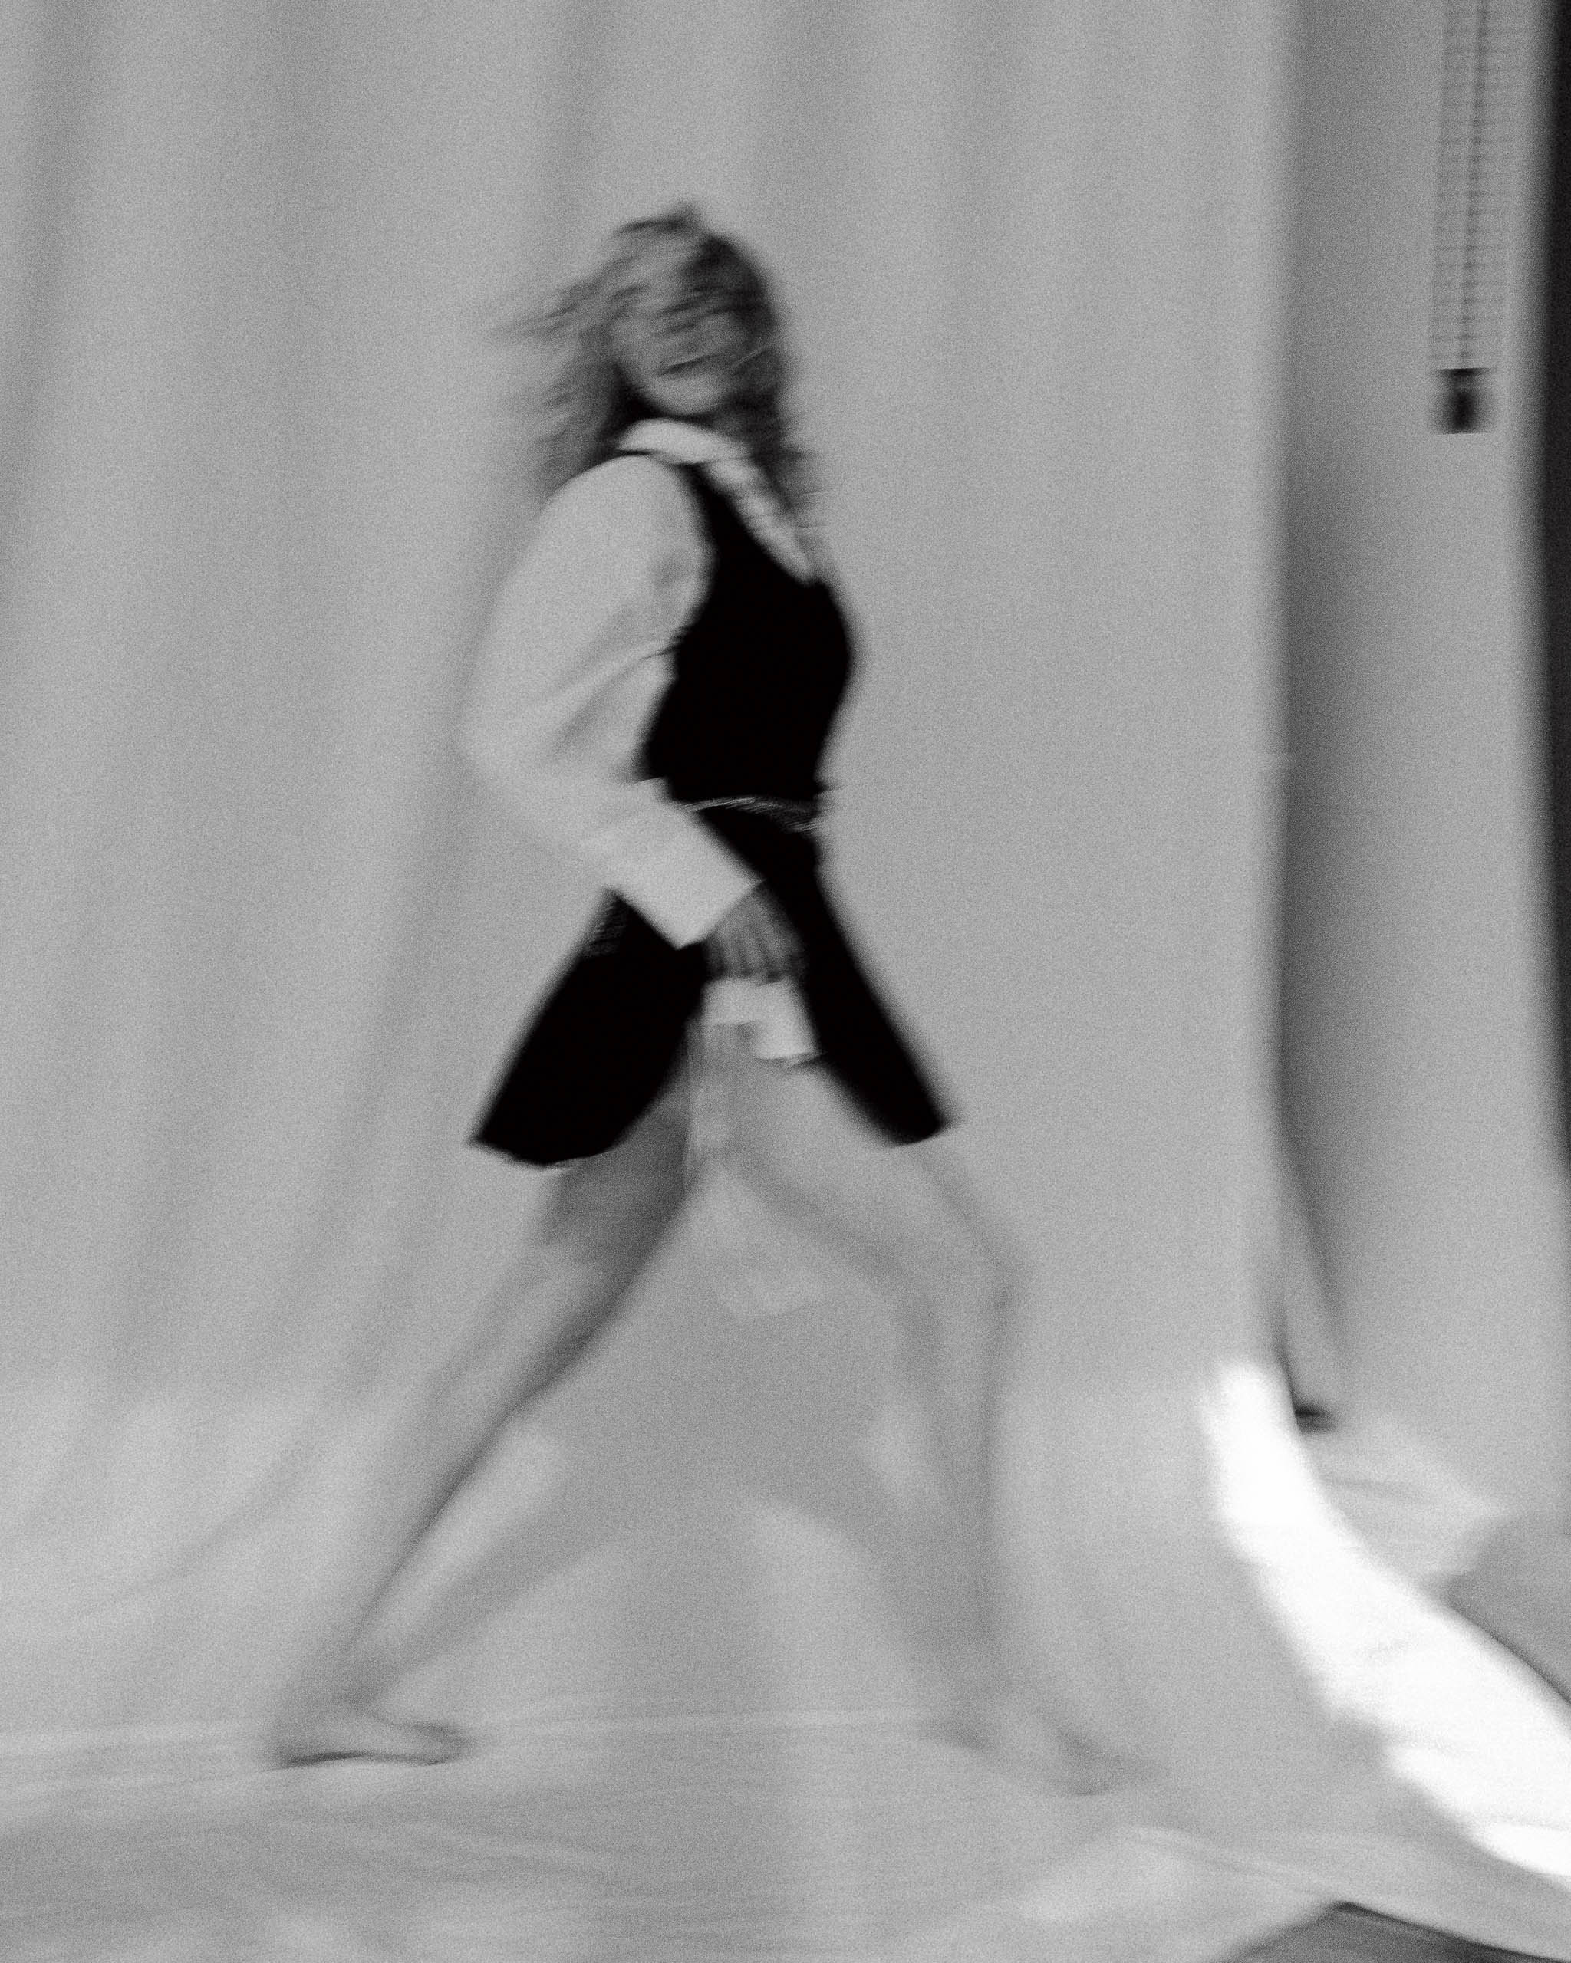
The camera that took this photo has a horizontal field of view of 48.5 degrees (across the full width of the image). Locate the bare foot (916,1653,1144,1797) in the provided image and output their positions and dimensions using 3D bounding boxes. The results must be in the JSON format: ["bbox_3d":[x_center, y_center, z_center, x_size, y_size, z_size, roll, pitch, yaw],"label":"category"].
[{"bbox_3d":[0.260,0.790,1.870,0.240,0.100,0.092,2,5,28],"label":"bare foot"}]

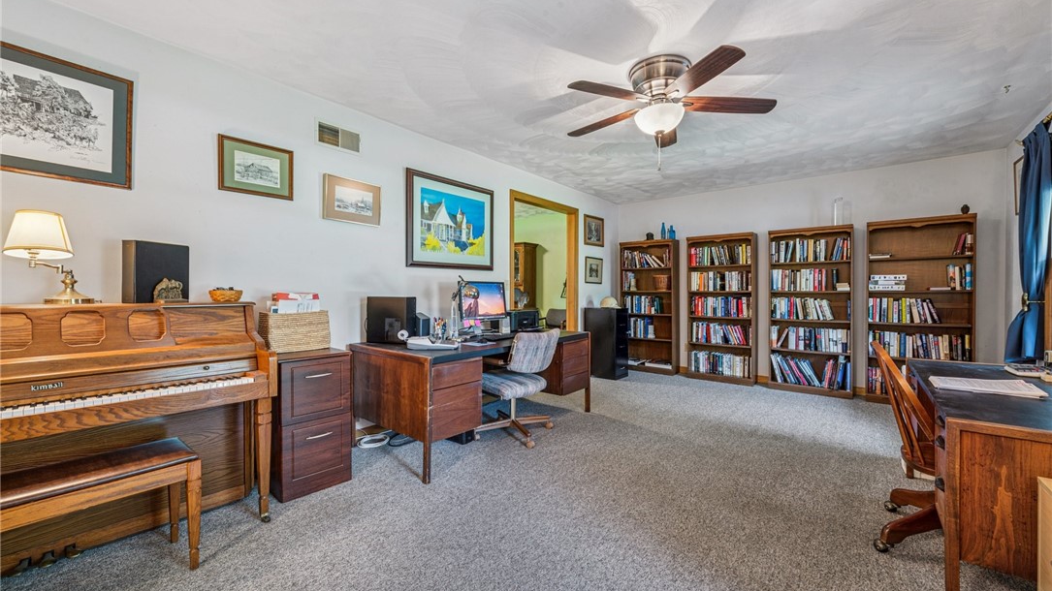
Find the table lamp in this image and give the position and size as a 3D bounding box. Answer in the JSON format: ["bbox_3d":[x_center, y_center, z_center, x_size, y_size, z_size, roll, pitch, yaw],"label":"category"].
[{"bbox_3d":[-2.036,-0.160,1.756,0.224,0.405,0.258,0,1,39],"label":"table lamp"}]

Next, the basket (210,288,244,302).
[{"bbox_3d":[-1.642,-0.001,2.235,0.155,0.070,0.155,0,1,39],"label":"basket"}]

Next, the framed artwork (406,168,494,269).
[{"bbox_3d":[-0.647,-0.635,3.692,0.031,0.800,1.005,0,1,39],"label":"framed artwork"}]

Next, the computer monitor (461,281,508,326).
[{"bbox_3d":[-0.380,0.052,3.644,0.120,0.370,0.530,0,1,44],"label":"computer monitor"}]

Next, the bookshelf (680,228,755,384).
[{"bbox_3d":[2.465,0.165,5.154,0.764,1.809,0.258,0,1,39],"label":"bookshelf"}]

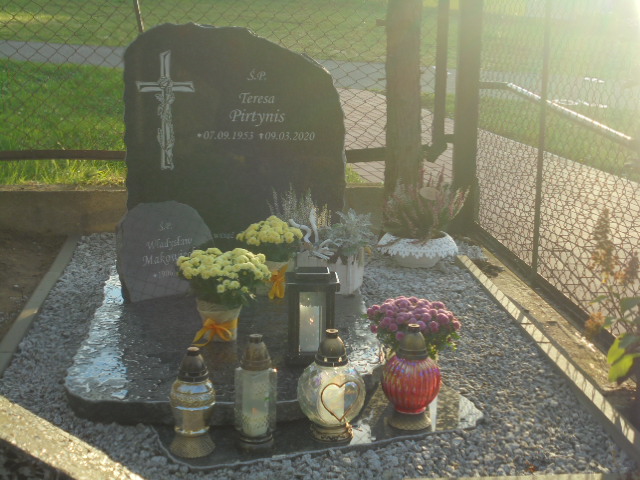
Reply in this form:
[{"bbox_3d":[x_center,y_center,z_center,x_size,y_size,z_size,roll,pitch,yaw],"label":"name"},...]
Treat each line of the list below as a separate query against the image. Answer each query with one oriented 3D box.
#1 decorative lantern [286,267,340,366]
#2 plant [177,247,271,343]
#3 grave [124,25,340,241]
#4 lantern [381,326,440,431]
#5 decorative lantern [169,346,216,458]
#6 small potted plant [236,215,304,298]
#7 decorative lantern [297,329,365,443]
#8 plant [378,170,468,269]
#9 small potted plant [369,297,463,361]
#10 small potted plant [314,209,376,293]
[{"bbox_3d":[-0.022,0.223,3.101,0.154,0.271,0.154,1,13,4],"label":"decorative lantern"},{"bbox_3d":[-0.317,0.164,3.302,0.297,0.295,0.297,0,13,0],"label":"plant"},{"bbox_3d":[-0.353,-0.428,4.376,0.915,0.964,0.100,0,13,0],"label":"grave"},{"bbox_3d":[0.250,0.362,2.794,0.161,0.277,0.161,0,13,0],"label":"lantern"},{"bbox_3d":[-0.325,0.402,2.632,0.117,0.272,0.117,0,13,0],"label":"decorative lantern"},{"bbox_3d":[-0.179,0.052,3.790,0.245,0.293,0.245,0,13,0],"label":"small potted plant"},{"bbox_3d":[0.031,0.374,2.717,0.174,0.289,0.174,0,13,0],"label":"decorative lantern"},{"bbox_3d":[0.450,-0.106,4.632,0.403,0.423,0.403,0,13,0],"label":"plant"},{"bbox_3d":[0.282,0.314,3.093,0.281,0.296,0.281,0,13,0],"label":"small potted plant"},{"bbox_3d":[0.083,0.032,3.865,0.210,0.298,0.170,6,14,24],"label":"small potted plant"}]

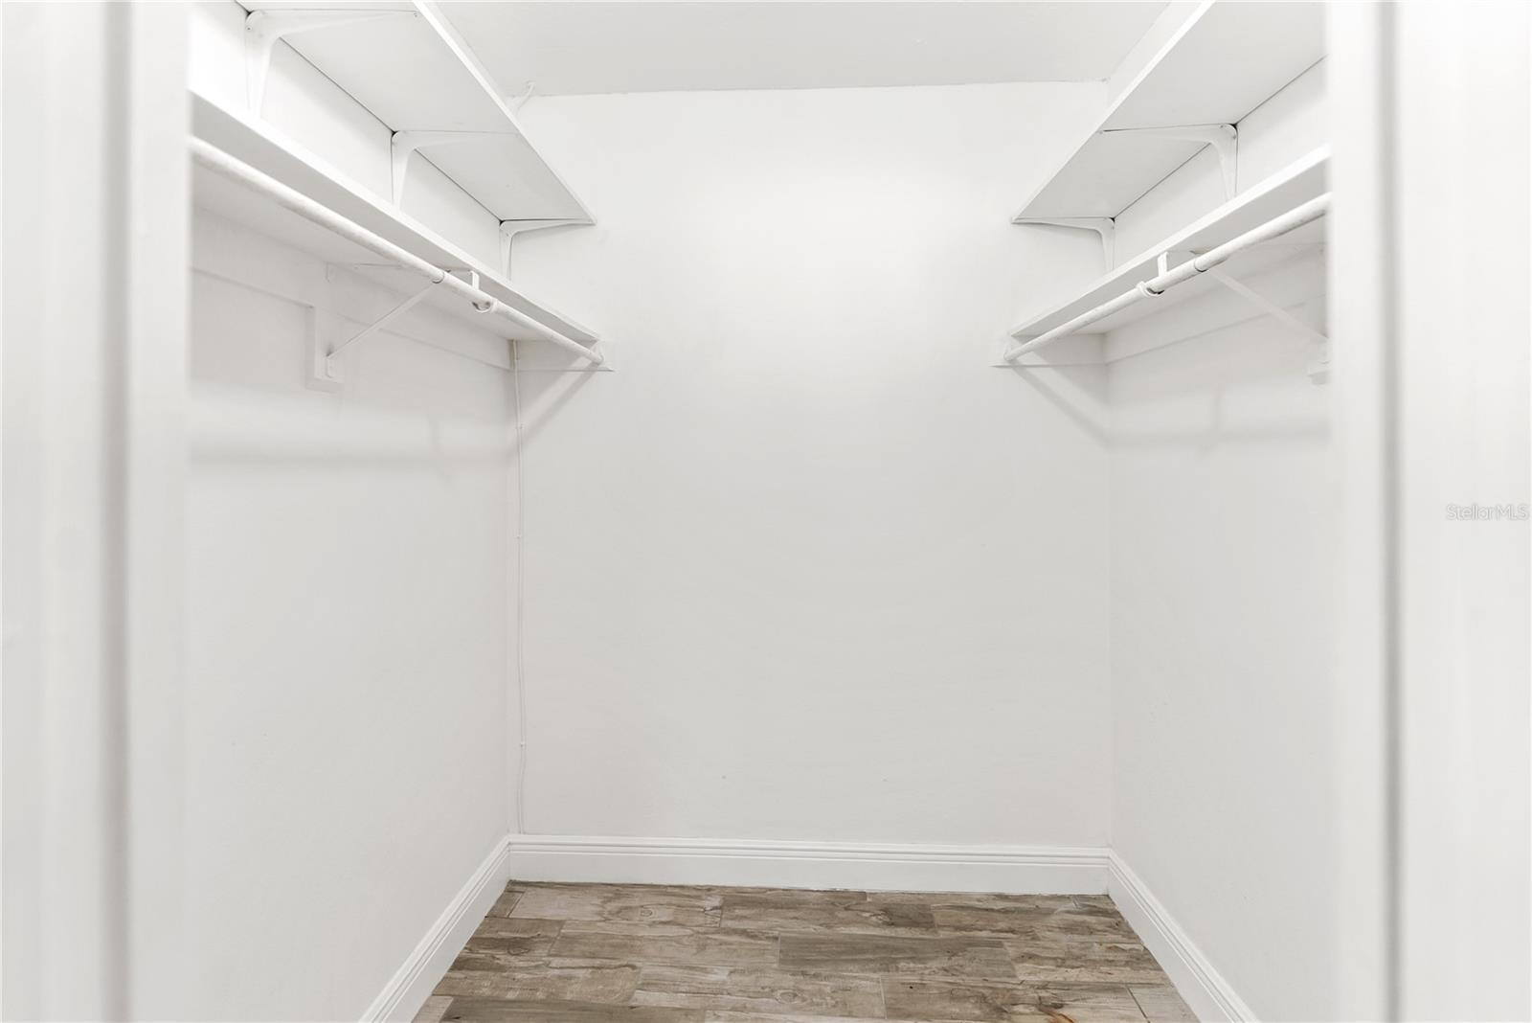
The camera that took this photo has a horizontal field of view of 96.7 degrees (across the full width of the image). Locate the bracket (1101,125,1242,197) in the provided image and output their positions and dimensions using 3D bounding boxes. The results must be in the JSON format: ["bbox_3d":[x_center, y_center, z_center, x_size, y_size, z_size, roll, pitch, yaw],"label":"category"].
[{"bbox_3d":[0.874,-0.723,1.491,0.285,0.224,0.030,0,2,2],"label":"bracket"}]

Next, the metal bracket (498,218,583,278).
[{"bbox_3d":[-0.669,-0.777,2.089,0.285,0.224,0.030,0,2,2],"label":"metal bracket"}]

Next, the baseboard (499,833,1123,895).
[{"bbox_3d":[0.117,1.085,2.100,1.843,0.140,0.018,0,2,2],"label":"baseboard"}]

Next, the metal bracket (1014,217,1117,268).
[{"bbox_3d":[0.897,-0.765,2.054,0.290,0.224,0.030,0,2,2],"label":"metal bracket"}]

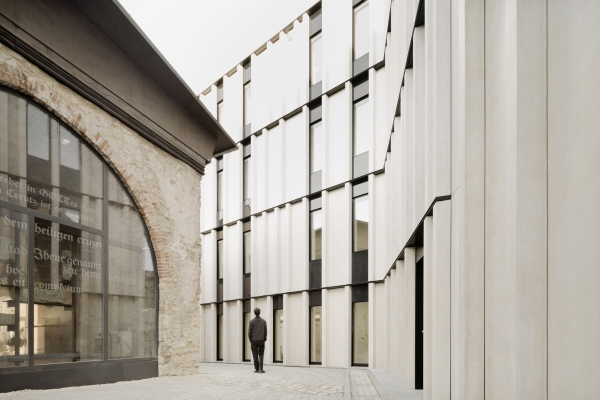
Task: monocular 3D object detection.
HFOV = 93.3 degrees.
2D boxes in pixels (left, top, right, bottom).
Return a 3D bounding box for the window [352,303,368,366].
[{"bbox_3d":[1.977,4.323,9.124,0.605,2.065,0.120,0,0,33],"label":"window"}]

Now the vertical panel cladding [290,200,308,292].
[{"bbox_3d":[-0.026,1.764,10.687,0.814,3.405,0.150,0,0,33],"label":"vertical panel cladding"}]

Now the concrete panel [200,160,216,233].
[{"bbox_3d":[-4.099,-0.208,12.951,1.140,3.330,0.200,0,0,33],"label":"concrete panel"}]

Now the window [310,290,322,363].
[{"bbox_3d":[0.581,4.737,10.526,0.579,2.767,0.120,0,0,33],"label":"window"}]

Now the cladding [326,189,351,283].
[{"bbox_3d":[1.292,1.187,9.395,0.941,3.378,0.200,0,0,33],"label":"cladding"}]

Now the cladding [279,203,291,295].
[{"bbox_3d":[-0.589,1.882,10.770,0.570,3.300,0.180,0,0,34],"label":"cladding"}]

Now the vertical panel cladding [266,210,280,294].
[{"bbox_3d":[-0.965,1.974,10.884,0.694,3.366,0.200,0,0,33],"label":"vertical panel cladding"}]

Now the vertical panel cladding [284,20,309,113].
[{"bbox_3d":[-0.167,-4.979,10.487,1.150,3.250,0.200,0,0,34],"label":"vertical panel cladding"}]

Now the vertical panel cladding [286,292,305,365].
[{"bbox_3d":[-0.078,4.656,10.299,0.991,2.732,0.200,0,0,33],"label":"vertical panel cladding"}]

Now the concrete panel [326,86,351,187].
[{"bbox_3d":[1.304,-2.173,9.810,0.953,3.373,0.200,0,0,33],"label":"concrete panel"}]

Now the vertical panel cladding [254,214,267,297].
[{"bbox_3d":[-1.645,2.233,11.504,0.750,3.300,0.180,0,0,34],"label":"vertical panel cladding"}]

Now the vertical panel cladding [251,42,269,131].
[{"bbox_3d":[-1.552,-4.345,11.272,0.914,3.293,0.200,0,0,33],"label":"vertical panel cladding"}]

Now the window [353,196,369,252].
[{"bbox_3d":[1.965,0.763,9.200,0.570,1.800,0.120,0,0,34],"label":"window"}]

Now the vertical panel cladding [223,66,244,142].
[{"bbox_3d":[-3.016,-4.233,12.657,1.237,3.076,0.180,0,0,33],"label":"vertical panel cladding"}]

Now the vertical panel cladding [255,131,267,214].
[{"bbox_3d":[-1.600,-1.134,11.474,0.660,3.300,0.180,0,0,34],"label":"vertical panel cladding"}]

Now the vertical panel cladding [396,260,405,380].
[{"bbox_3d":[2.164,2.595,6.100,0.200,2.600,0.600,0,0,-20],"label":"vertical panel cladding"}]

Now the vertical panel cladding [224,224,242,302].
[{"bbox_3d":[-2.766,2.602,12.073,1.130,3.357,0.200,0,0,33],"label":"vertical panel cladding"}]

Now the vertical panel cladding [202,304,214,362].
[{"bbox_3d":[-4.096,6.048,12.950,1.002,2.734,0.200,0,0,33],"label":"vertical panel cladding"}]

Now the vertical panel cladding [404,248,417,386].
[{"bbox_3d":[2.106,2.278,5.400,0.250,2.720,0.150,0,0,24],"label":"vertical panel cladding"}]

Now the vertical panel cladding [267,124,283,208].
[{"bbox_3d":[-1.028,-1.342,11.347,0.816,3.227,0.150,0,0,33],"label":"vertical panel cladding"}]

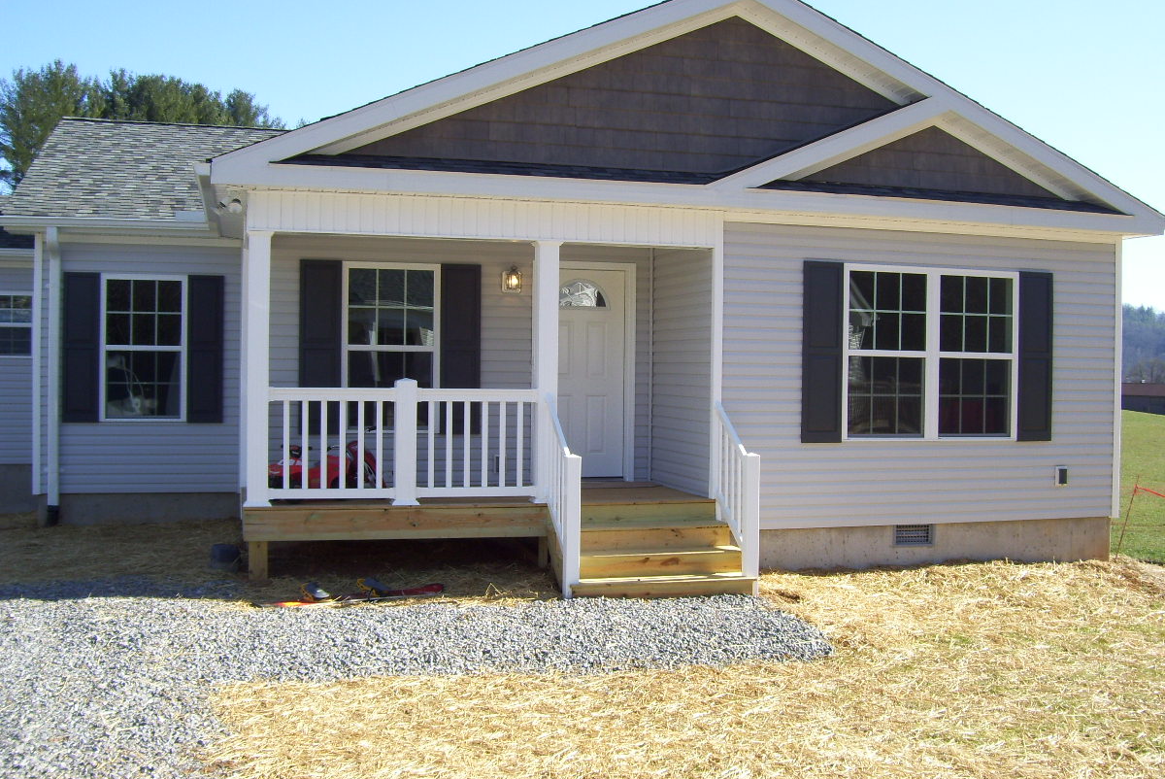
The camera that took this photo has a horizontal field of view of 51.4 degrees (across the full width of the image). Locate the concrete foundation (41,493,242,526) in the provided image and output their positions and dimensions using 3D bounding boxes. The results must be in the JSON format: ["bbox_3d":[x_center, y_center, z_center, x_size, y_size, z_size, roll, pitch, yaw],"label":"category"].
[{"bbox_3d":[-4.633,1.248,12.809,2.013,0.345,0.240,0,1,-15],"label":"concrete foundation"}]

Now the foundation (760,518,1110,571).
[{"bbox_3d":[3.075,1.410,10.952,3.851,0.410,0.240,0,1,-15],"label":"foundation"}]

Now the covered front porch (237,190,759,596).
[{"bbox_3d":[-0.801,0.022,10.148,3.948,3.094,2.514,0,1,-15],"label":"covered front porch"}]

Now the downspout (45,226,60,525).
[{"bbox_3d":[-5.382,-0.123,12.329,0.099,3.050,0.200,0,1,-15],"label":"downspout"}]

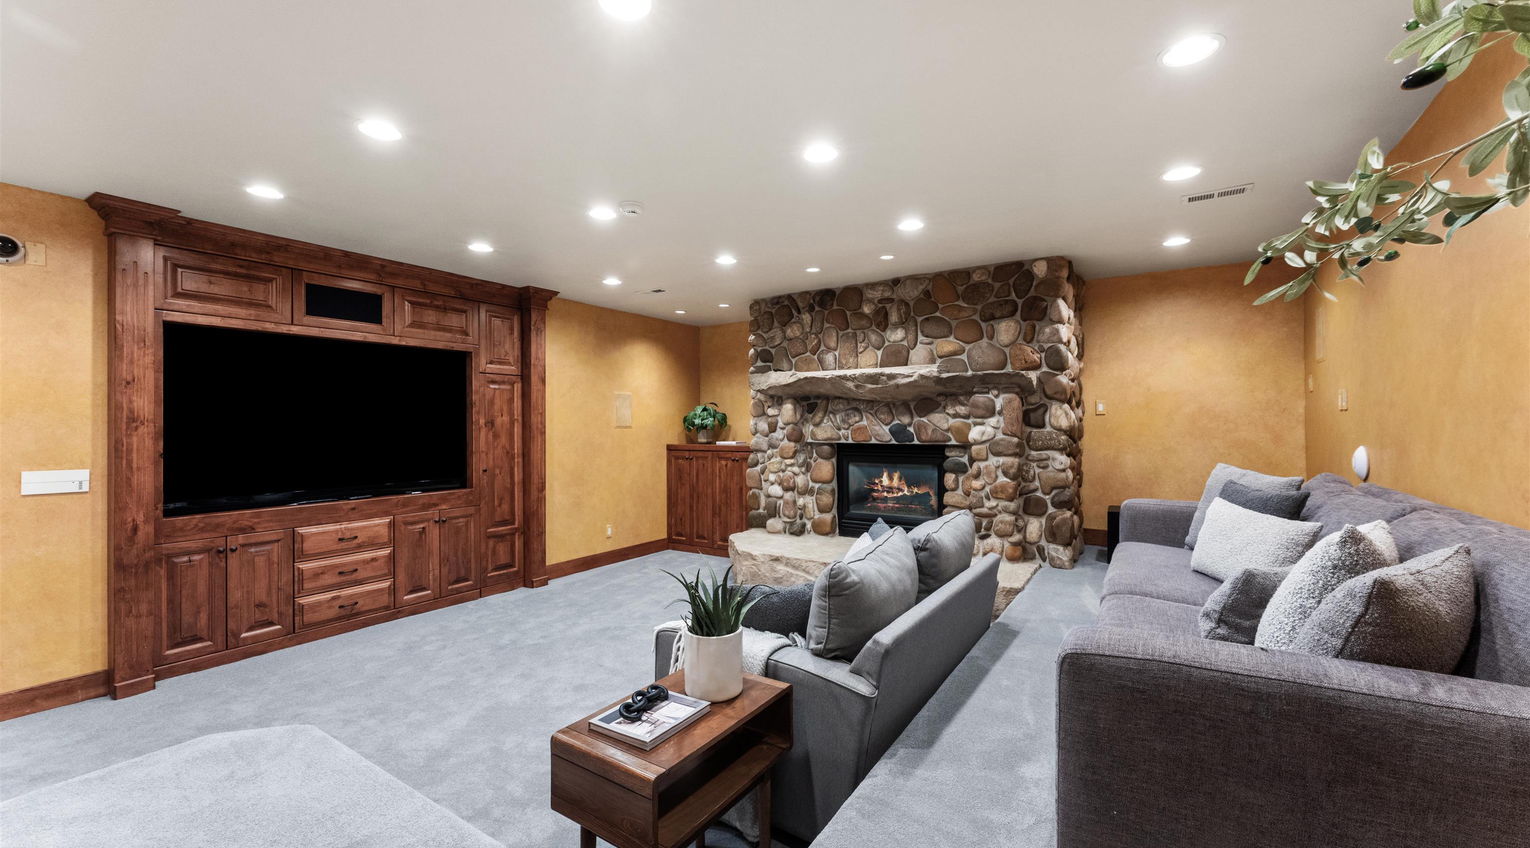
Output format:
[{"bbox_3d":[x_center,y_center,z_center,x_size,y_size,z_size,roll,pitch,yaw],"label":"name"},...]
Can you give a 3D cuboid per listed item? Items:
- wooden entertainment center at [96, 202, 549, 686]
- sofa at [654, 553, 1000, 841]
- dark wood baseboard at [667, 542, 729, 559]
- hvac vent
[{"bbox_3d":[-2.889,0.141,4.451,0.420,2.720,2.890,0,0,33],"label":"wooden entertainment center"},{"bbox_3d":[0.416,1.085,2.831,1.000,0.750,1.630,-1,-1,34],"label":"sofa"},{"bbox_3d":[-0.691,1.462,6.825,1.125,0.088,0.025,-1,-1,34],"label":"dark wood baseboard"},{"bbox_3d":[2.402,-1.215,3.167,0.300,0.020,0.144,0,0,33],"label":"hvac vent"}]

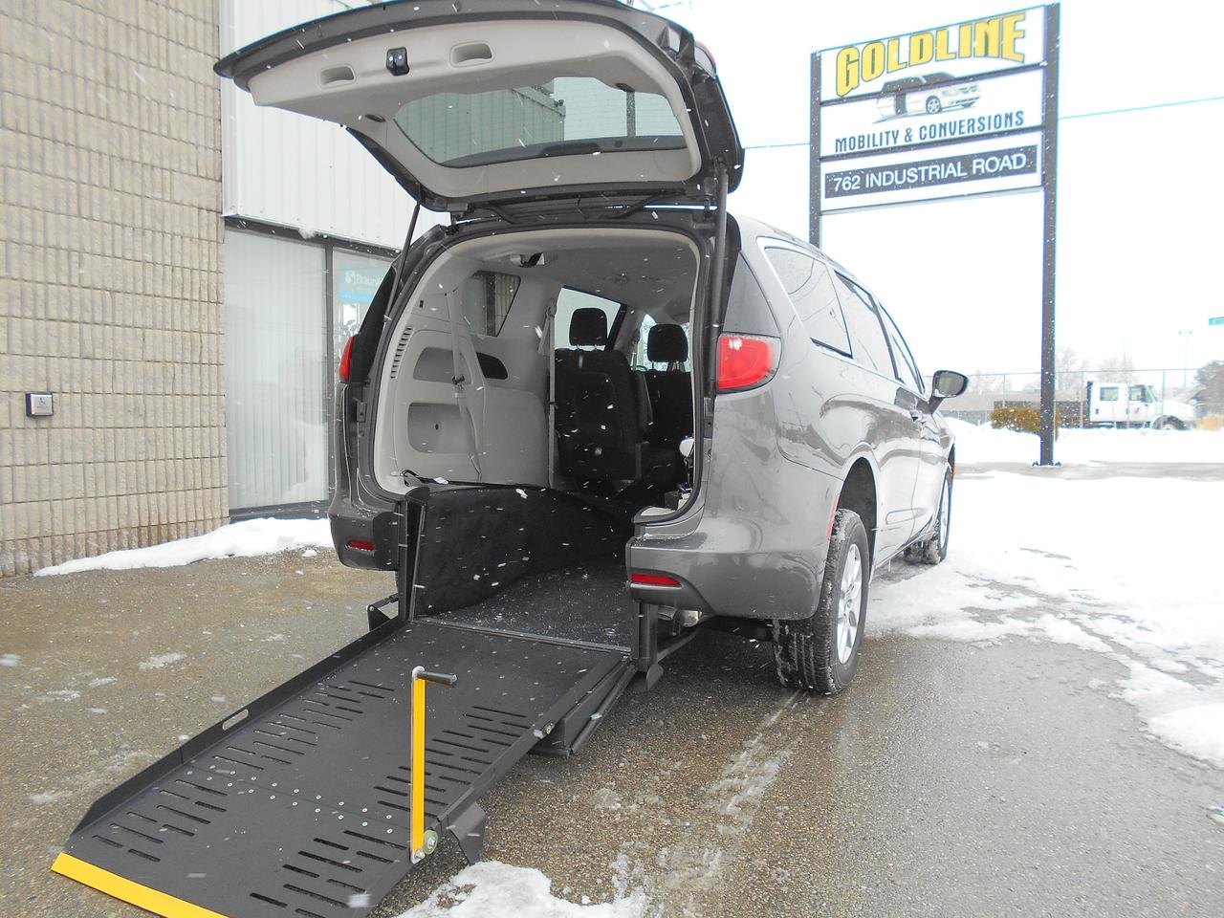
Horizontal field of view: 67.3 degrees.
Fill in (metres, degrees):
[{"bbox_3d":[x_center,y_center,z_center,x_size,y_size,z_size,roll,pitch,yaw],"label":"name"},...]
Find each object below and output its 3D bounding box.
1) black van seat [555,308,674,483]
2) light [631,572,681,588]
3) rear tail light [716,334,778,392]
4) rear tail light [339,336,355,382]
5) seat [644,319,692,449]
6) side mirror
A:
[{"bbox_3d":[0.007,-0.293,4.882,0.510,0.950,0.660,4,5,27],"label":"black van seat"},{"bbox_3d":[0.141,0.383,2.888,0.160,0.038,0.032,3,5,17],"label":"light"},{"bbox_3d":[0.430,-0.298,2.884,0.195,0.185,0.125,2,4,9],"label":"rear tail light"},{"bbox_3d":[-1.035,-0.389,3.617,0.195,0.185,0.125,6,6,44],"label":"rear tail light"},{"bbox_3d":[0.476,-0.321,5.771,0.530,1.000,0.700,4,5,27],"label":"seat"},{"bbox_3d":[2.082,-0.421,5.672,0.225,0.245,0.130,4,5,27],"label":"side mirror"}]

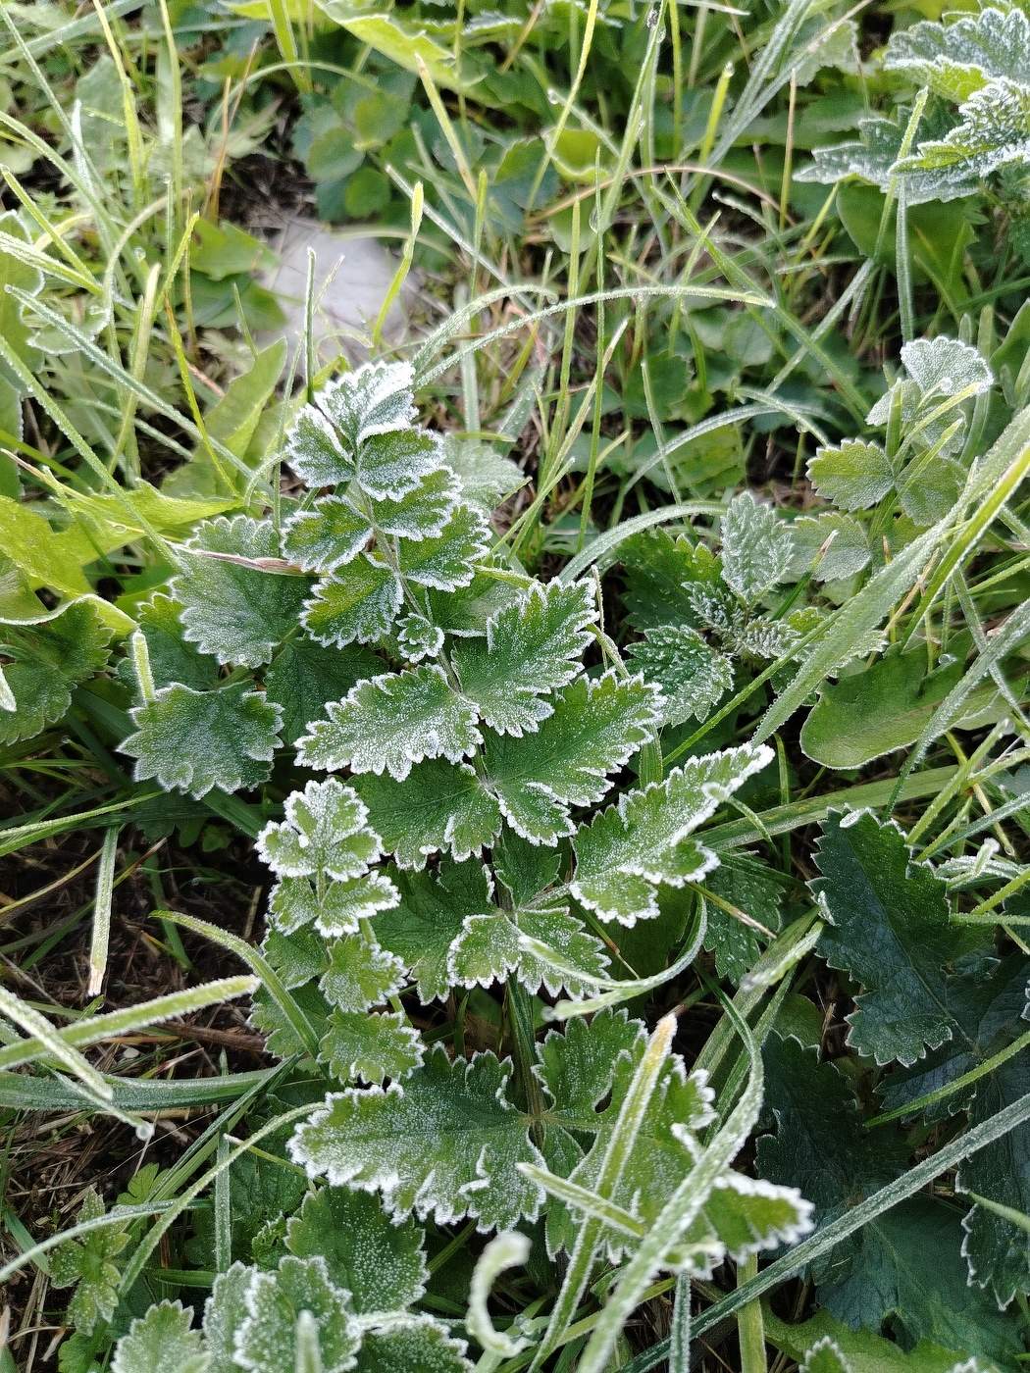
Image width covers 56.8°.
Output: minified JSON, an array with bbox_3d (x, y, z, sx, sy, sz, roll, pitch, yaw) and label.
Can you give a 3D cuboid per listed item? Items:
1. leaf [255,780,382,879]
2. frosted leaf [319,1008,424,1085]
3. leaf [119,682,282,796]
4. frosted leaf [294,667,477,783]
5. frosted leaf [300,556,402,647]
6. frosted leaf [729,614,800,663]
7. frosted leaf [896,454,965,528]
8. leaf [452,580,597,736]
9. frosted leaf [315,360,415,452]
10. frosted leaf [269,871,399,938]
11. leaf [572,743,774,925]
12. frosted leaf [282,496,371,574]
[{"bbox_3d":[-0.075,0.054,0.365,0.046,0.016,0.042,-2,60,-1],"label":"leaf"},{"bbox_3d":[-0.059,0.145,0.385,0.043,0.014,0.030,5,53,0],"label":"frosted leaf"},{"bbox_3d":[-0.125,0.023,0.380,0.058,0.018,0.044,12,70,-7],"label":"leaf"},{"bbox_3d":[-0.050,0.014,0.382,0.075,0.020,0.041,-13,63,5],"label":"frosted leaf"},{"bbox_3d":[-0.062,-0.033,0.365,0.042,0.014,0.040,-28,81,-11],"label":"frosted leaf"},{"bbox_3d":[0.123,-0.023,0.467,0.033,0.012,0.020,24,56,5],"label":"frosted leaf"},{"bbox_3d":[0.223,-0.104,0.506,0.040,0.010,0.039,9,64,-4],"label":"frosted leaf"},{"bbox_3d":[0.011,-0.011,0.350,0.067,0.018,0.046,-39,78,-9],"label":"leaf"},{"bbox_3d":[-0.059,-0.118,0.386,0.040,0.017,0.038,37,81,0],"label":"frosted leaf"},{"bbox_3d":[-0.070,0.084,0.370,0.051,0.016,0.027,0,60,0],"label":"frosted leaf"},{"bbox_3d":[0.066,0.054,0.377,0.101,0.026,0.046,-31,61,-11],"label":"leaf"},{"bbox_3d":[-0.081,-0.065,0.410,0.040,0.014,0.029,-11,63,7],"label":"frosted leaf"}]

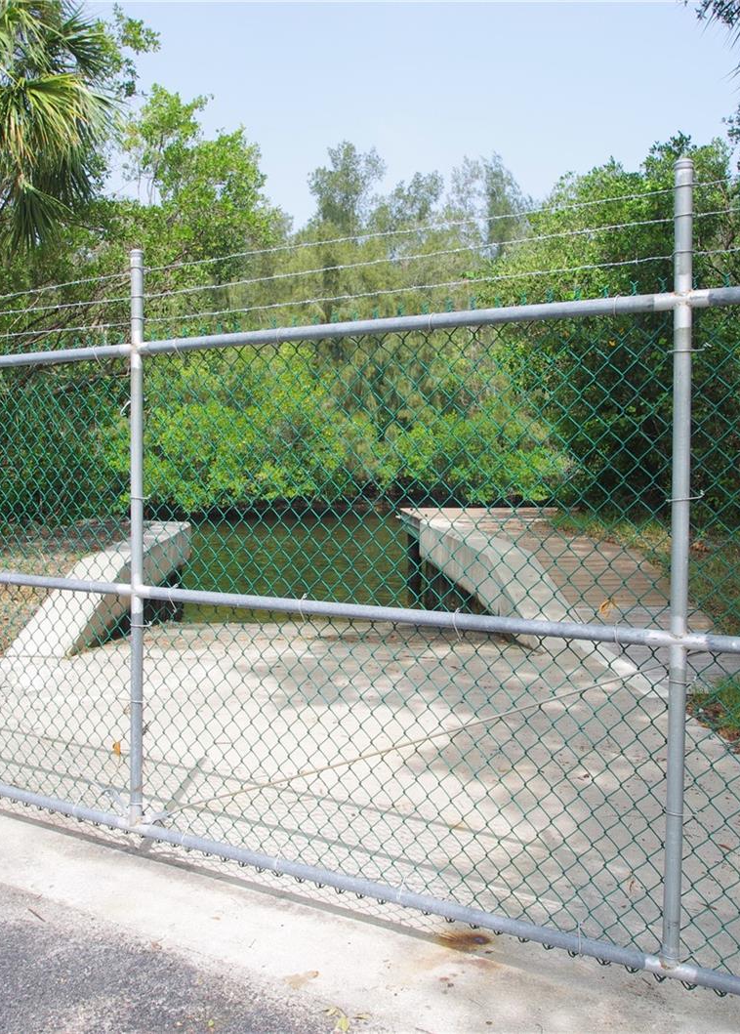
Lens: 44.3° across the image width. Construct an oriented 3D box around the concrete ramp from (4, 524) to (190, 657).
[{"bbox_3d":[-2.798,0.669,10.201,0.530,0.970,4.600,1,2,2],"label":"concrete ramp"}]

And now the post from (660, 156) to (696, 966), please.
[{"bbox_3d":[0.804,0.124,2.382,0.046,2.119,0.046,1,2,30],"label":"post"}]

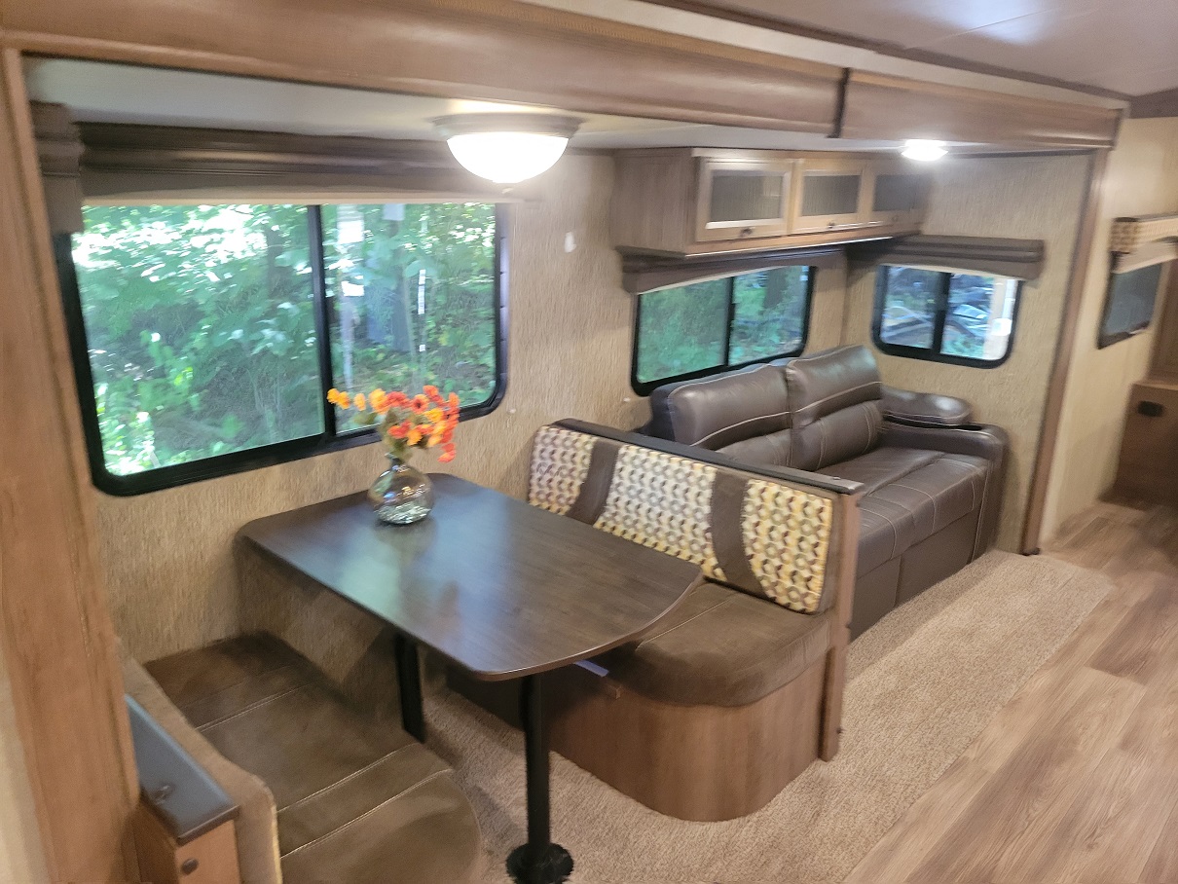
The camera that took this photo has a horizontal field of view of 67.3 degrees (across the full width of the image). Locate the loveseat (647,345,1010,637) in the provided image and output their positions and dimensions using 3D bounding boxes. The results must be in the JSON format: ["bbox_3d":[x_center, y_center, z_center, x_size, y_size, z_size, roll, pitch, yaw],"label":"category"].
[{"bbox_3d":[0.901,0.168,3.501,0.890,0.890,1.770,15,22,41],"label":"loveseat"}]

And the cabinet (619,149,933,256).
[{"bbox_3d":[0.786,-0.969,3.515,0.334,0.341,1.707,15,22,41],"label":"cabinet"}]

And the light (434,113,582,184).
[{"bbox_3d":[-0.160,-0.578,1.760,0.290,0.122,0.290,1,16,0],"label":"light"}]

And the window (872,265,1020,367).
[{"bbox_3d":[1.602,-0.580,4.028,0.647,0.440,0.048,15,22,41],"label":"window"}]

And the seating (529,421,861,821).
[{"bbox_3d":[0.126,0.455,2.616,1.118,0.827,0.583,15,22,41],"label":"seating"}]

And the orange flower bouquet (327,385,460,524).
[{"bbox_3d":[-0.501,0.031,2.272,0.333,0.335,0.250,-3,17,-12],"label":"orange flower bouquet"}]

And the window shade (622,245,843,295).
[{"bbox_3d":[0.655,-0.739,3.625,0.090,0.159,1.526,15,22,41],"label":"window shade"}]

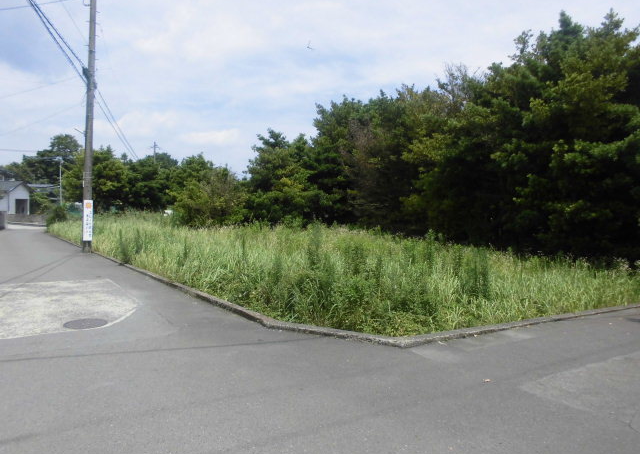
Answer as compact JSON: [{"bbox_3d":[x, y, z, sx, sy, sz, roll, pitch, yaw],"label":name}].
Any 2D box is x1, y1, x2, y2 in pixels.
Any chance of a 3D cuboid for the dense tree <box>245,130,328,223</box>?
[{"bbox_3d":[-2.100,-2.650,30.000,5.200,6.600,5.000,0,2,0],"label":"dense tree"}]

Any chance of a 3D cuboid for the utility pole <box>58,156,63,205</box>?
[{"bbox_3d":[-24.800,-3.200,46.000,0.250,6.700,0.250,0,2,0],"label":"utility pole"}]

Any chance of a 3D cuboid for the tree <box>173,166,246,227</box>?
[{"bbox_3d":[-6.900,-1.600,30.000,4.600,4.400,4.300,0,2,0],"label":"tree"}]

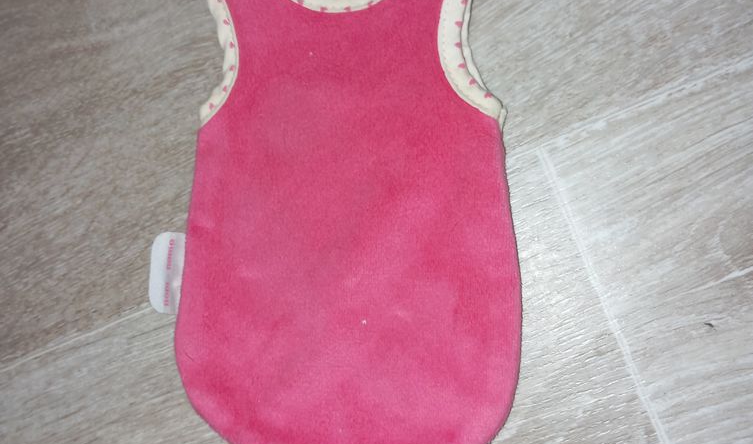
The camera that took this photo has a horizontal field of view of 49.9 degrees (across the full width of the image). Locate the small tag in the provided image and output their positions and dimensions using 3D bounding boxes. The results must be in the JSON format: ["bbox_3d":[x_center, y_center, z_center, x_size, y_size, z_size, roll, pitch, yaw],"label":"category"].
[{"bbox_3d":[-0.093,0.023,0.360,0.017,0.003,0.038,5,93,15],"label":"small tag"}]

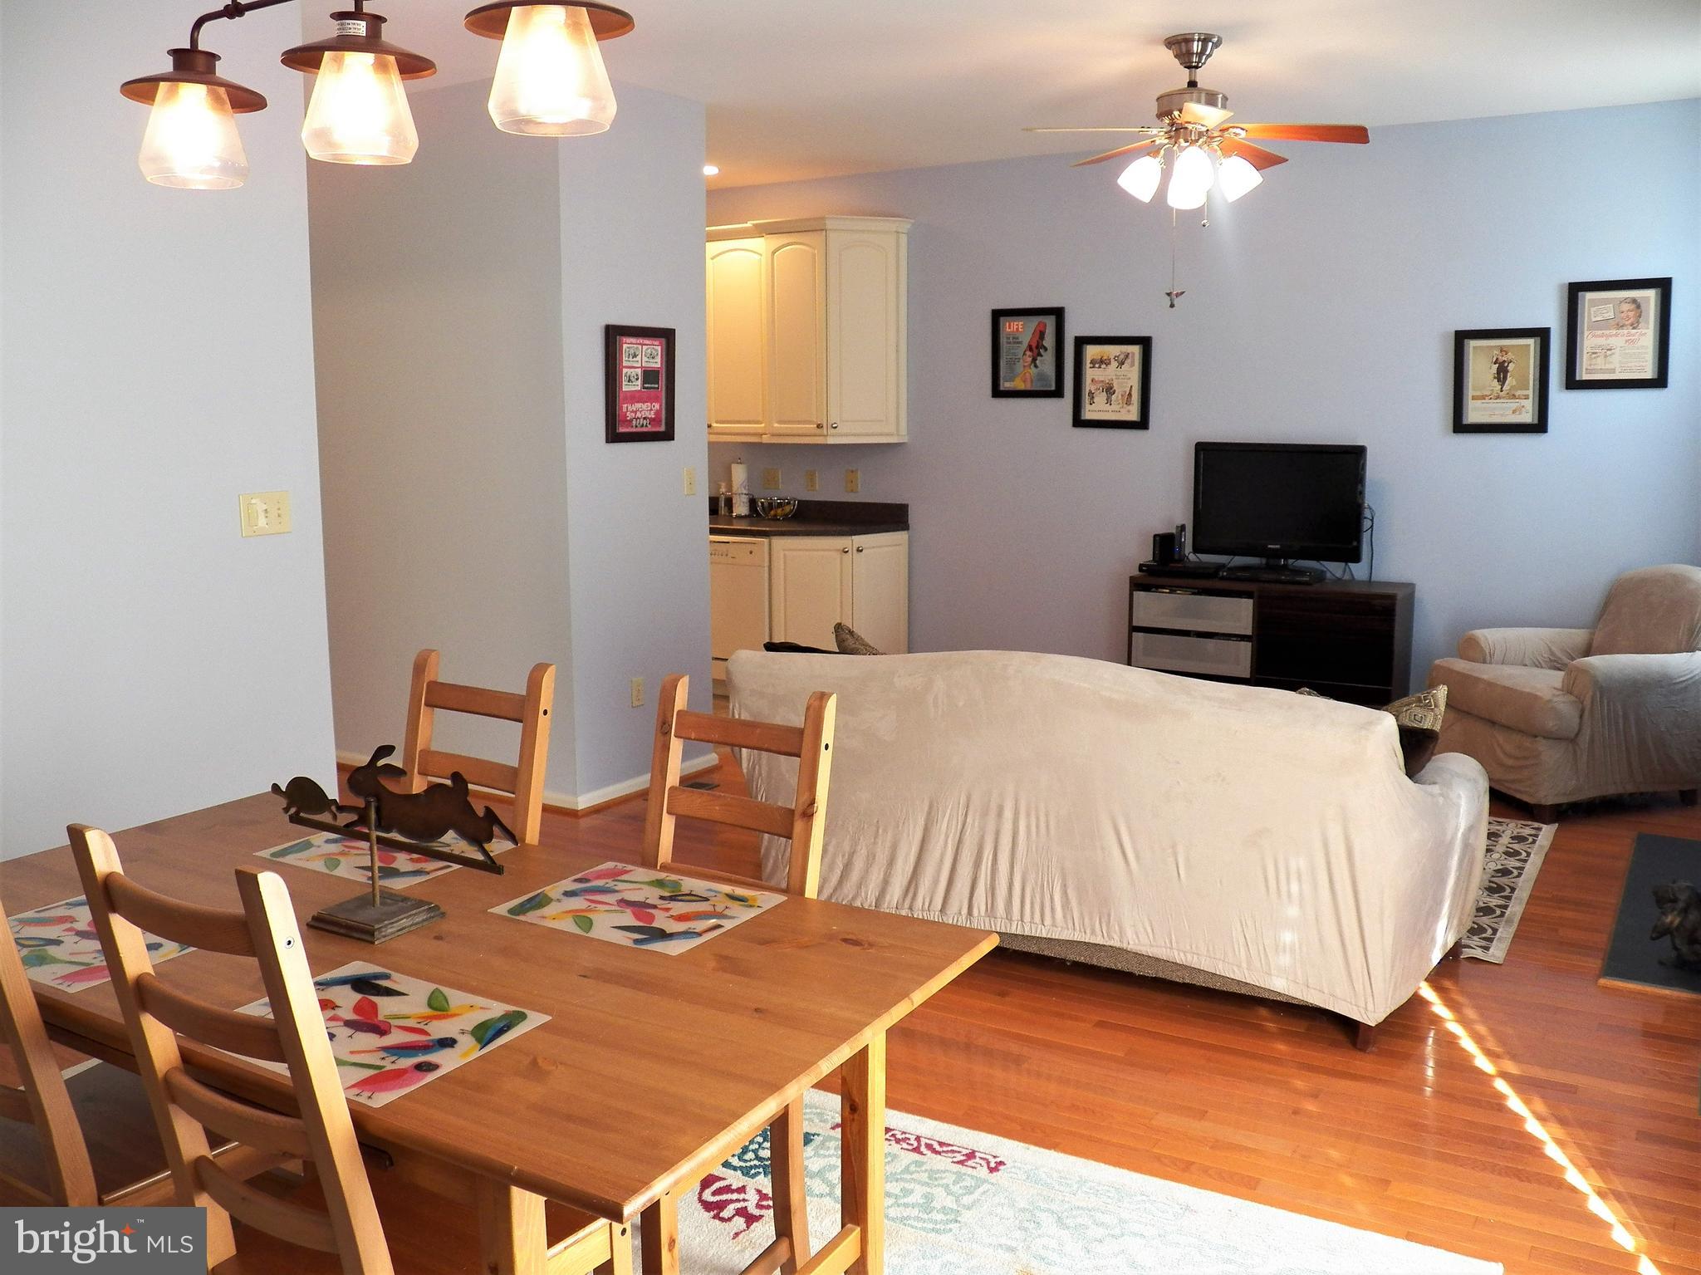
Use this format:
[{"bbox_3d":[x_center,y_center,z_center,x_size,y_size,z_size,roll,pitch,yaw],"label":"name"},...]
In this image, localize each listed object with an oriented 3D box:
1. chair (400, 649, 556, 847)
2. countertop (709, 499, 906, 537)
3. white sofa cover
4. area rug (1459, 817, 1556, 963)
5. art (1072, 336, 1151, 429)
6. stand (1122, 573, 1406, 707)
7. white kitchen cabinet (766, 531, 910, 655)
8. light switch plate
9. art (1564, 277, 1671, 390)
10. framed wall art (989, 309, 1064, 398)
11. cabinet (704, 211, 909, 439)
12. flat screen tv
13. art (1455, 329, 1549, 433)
[{"bbox_3d":[-0.841,0.593,2.651,0.420,1.040,0.480,5,11,28],"label":"chair"},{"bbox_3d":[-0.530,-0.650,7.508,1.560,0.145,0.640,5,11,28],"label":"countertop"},{"bbox_3d":[0.633,0.393,3.833,2.000,0.830,0.870,5,10,29],"label":"white sofa cover"},{"bbox_3d":[1.254,0.706,5.084,2.300,0.010,1.540,6,11,31],"label":"area rug"},{"bbox_3d":[1.287,-1.249,6.763,0.385,0.445,0.025,5,11,28],"label":"art"},{"bbox_3d":[1.920,0.111,6.391,1.200,0.750,0.400,5,11,28],"label":"stand"},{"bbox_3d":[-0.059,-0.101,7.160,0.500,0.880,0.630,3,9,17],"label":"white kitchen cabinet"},{"bbox_3d":[-1.593,-0.335,3.748,0.012,0.115,0.160,5,10,27],"label":"light switch plate"},{"bbox_3d":[3.158,-1.247,5.660,0.375,0.435,0.025,5,10,27],"label":"art"},{"bbox_3d":[0.880,-1.413,6.832,0.365,0.435,0.025,5,10,27],"label":"framed wall art"},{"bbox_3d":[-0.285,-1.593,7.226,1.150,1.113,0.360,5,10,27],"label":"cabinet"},{"bbox_3d":[1.942,-0.621,6.280,0.785,0.525,0.090,6,11,33],"label":"flat screen tv"},{"bbox_3d":[2.815,-1.105,5.946,0.377,0.443,0.025,5,11,28],"label":"art"}]

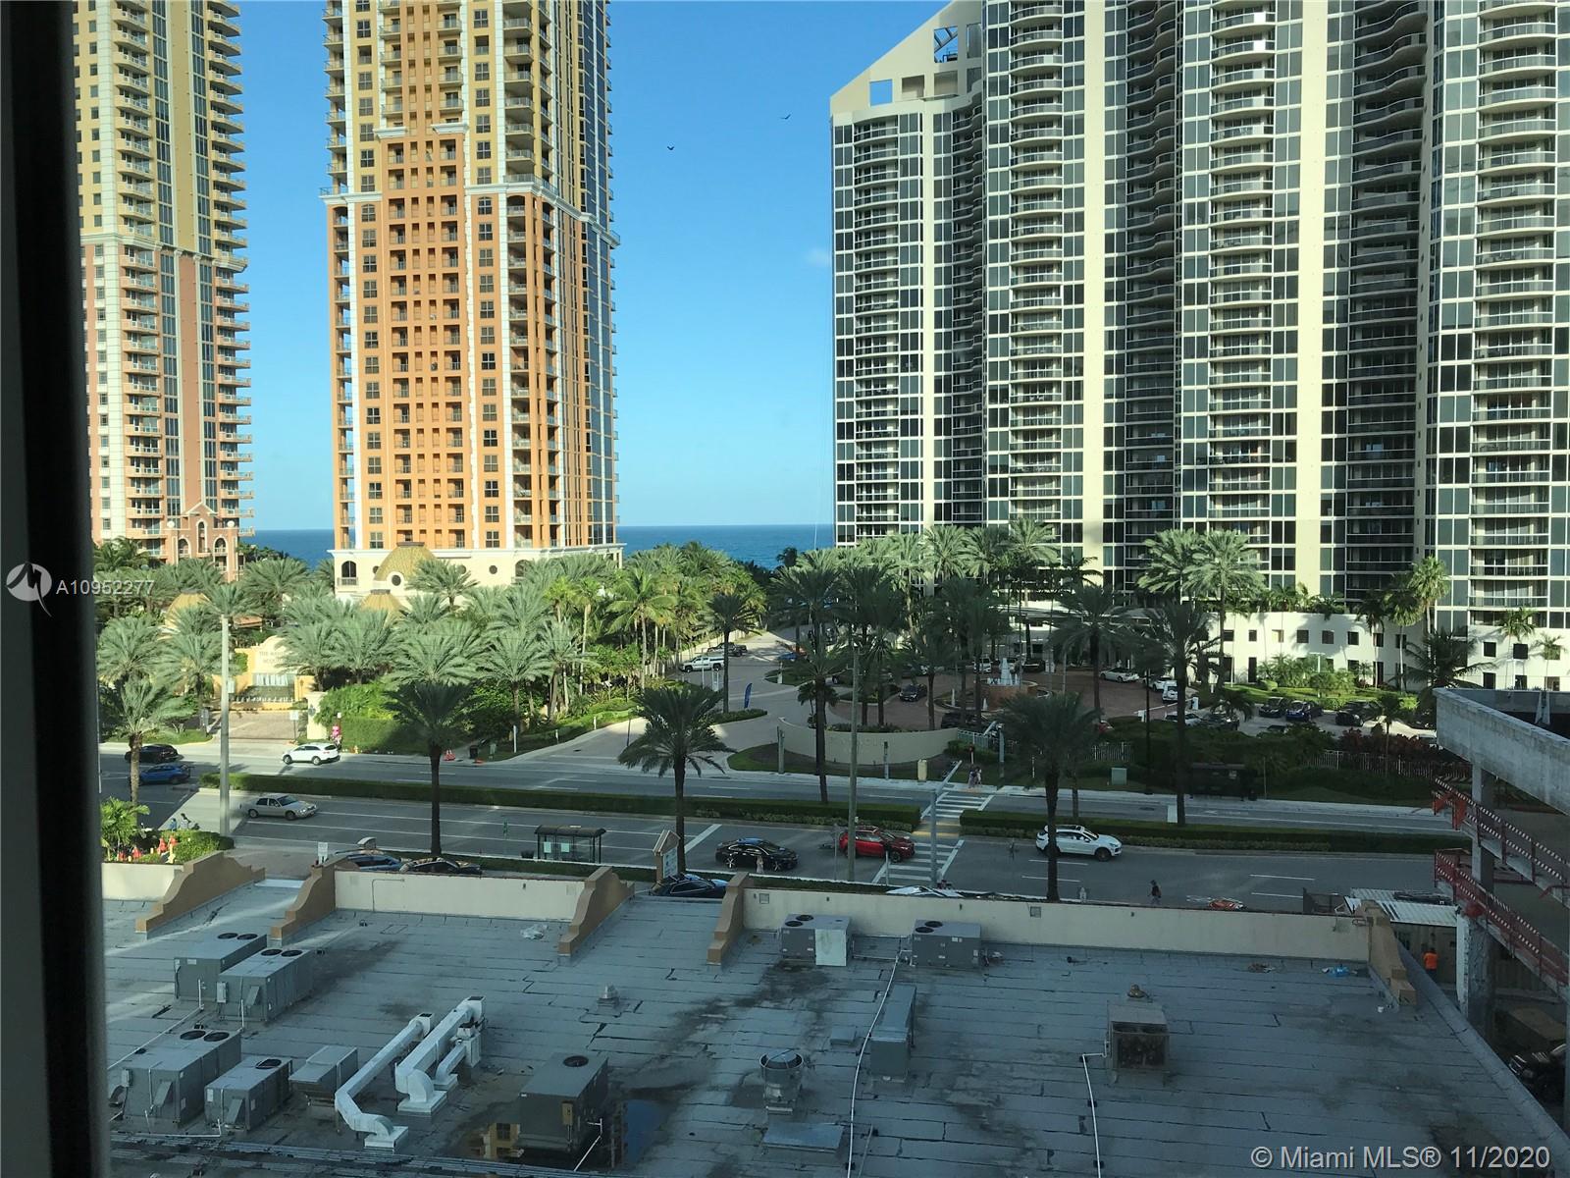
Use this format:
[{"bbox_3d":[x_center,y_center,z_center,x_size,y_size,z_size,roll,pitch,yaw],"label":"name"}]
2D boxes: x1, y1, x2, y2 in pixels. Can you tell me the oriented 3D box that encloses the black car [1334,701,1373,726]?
[{"bbox_3d":[55.024,11.887,121.297,5.000,1.800,1.970,-4,4,-45],"label":"black car"}]

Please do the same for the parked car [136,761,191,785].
[{"bbox_3d":[-49.234,14.444,100.022,4.350,1.640,1.840,-1,3,-6],"label":"parked car"}]

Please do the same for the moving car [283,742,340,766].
[{"bbox_3d":[-39.564,13.675,105.825,4.650,1.680,1.880,0,3,17],"label":"moving car"}]

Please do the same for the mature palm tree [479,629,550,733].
[{"bbox_3d":[-25.104,8.755,119.126,6.900,9.831,6.900,-1,3,0],"label":"mature palm tree"}]

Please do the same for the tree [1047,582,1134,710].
[{"bbox_3d":[28.668,6.286,117.940,8.100,13.841,8.100,-1,3,0],"label":"tree"}]

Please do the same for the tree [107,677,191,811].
[{"bbox_3d":[-42.148,10.970,84.164,5.700,10.100,5.700,-1,3,0],"label":"tree"}]

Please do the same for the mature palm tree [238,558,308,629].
[{"bbox_3d":[-61.000,1.517,152.258,7.900,10.600,7.900,-1,3,0],"label":"mature palm tree"}]

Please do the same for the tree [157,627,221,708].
[{"bbox_3d":[-59.713,8.909,128.615,7.000,9.900,7.000,-1,3,0],"label":"tree"}]

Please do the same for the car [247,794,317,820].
[{"bbox_3d":[-34.997,15.032,87.884,5.250,1.450,1.920,0,3,15],"label":"car"}]

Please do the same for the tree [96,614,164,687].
[{"bbox_3d":[-64.692,8.276,124.931,6.200,11.158,6.200,0,3,16],"label":"tree"}]

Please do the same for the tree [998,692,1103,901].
[{"bbox_3d":[13.611,10.779,64.764,5.200,10.806,5.200,0,3,16],"label":"tree"}]

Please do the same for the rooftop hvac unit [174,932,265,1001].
[{"bbox_3d":[-17.866,11.986,40.391,1.580,1.280,2.350,0,3,12],"label":"rooftop hvac unit"}]

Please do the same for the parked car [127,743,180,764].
[{"bbox_3d":[-54.719,13.974,109.808,4.600,1.660,1.860,0,3,16],"label":"parked car"}]

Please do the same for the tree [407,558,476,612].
[{"bbox_3d":[-37.595,4.166,140.608,7.700,14.988,7.700,-1,3,0],"label":"tree"}]

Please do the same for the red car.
[{"bbox_3d":[5.476,15.154,75.665,4.420,1.660,1.830,0,3,17],"label":"red car"}]

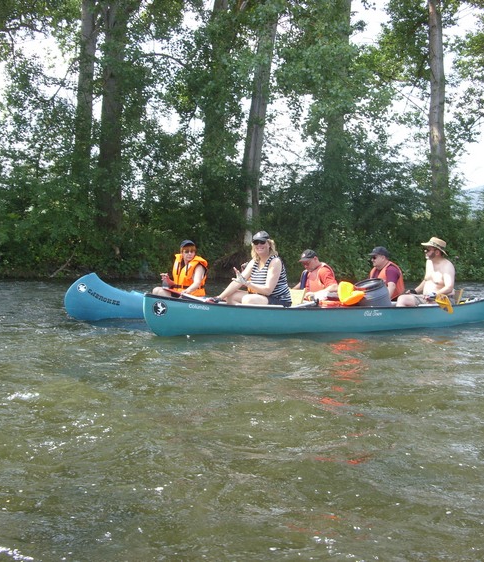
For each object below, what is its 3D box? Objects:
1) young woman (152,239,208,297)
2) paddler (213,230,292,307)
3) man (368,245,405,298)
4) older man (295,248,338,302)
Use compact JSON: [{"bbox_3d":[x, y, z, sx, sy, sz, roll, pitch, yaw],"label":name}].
[{"bbox_3d":[-0.770,0.030,10.100,0.720,1.030,0.540,-1,1,-34],"label":"young woman"},{"bbox_3d":[0.120,0.020,8.700,0.820,1.070,0.580,-1,1,-40],"label":"paddler"},{"bbox_3d":[1.860,0.030,10.750,0.680,0.970,0.540,0,1,-16],"label":"man"},{"bbox_3d":[0.900,0.065,10.500,0.680,0.940,0.540,0,1,-27],"label":"older man"}]

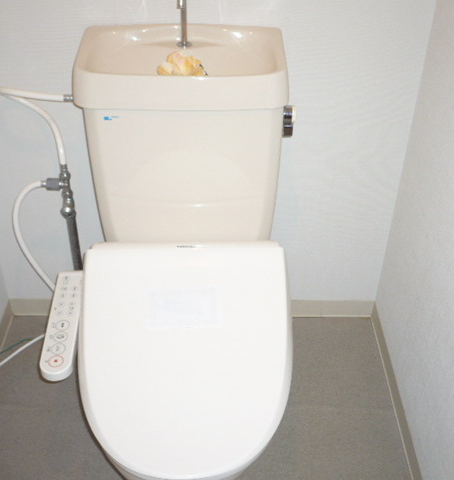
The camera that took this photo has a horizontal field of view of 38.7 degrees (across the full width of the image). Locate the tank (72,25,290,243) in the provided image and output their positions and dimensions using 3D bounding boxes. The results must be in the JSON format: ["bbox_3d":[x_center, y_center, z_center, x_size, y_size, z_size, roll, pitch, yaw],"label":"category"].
[{"bbox_3d":[-0.092,-0.210,1.438,0.410,0.450,0.240,1,37,-1],"label":"tank"}]

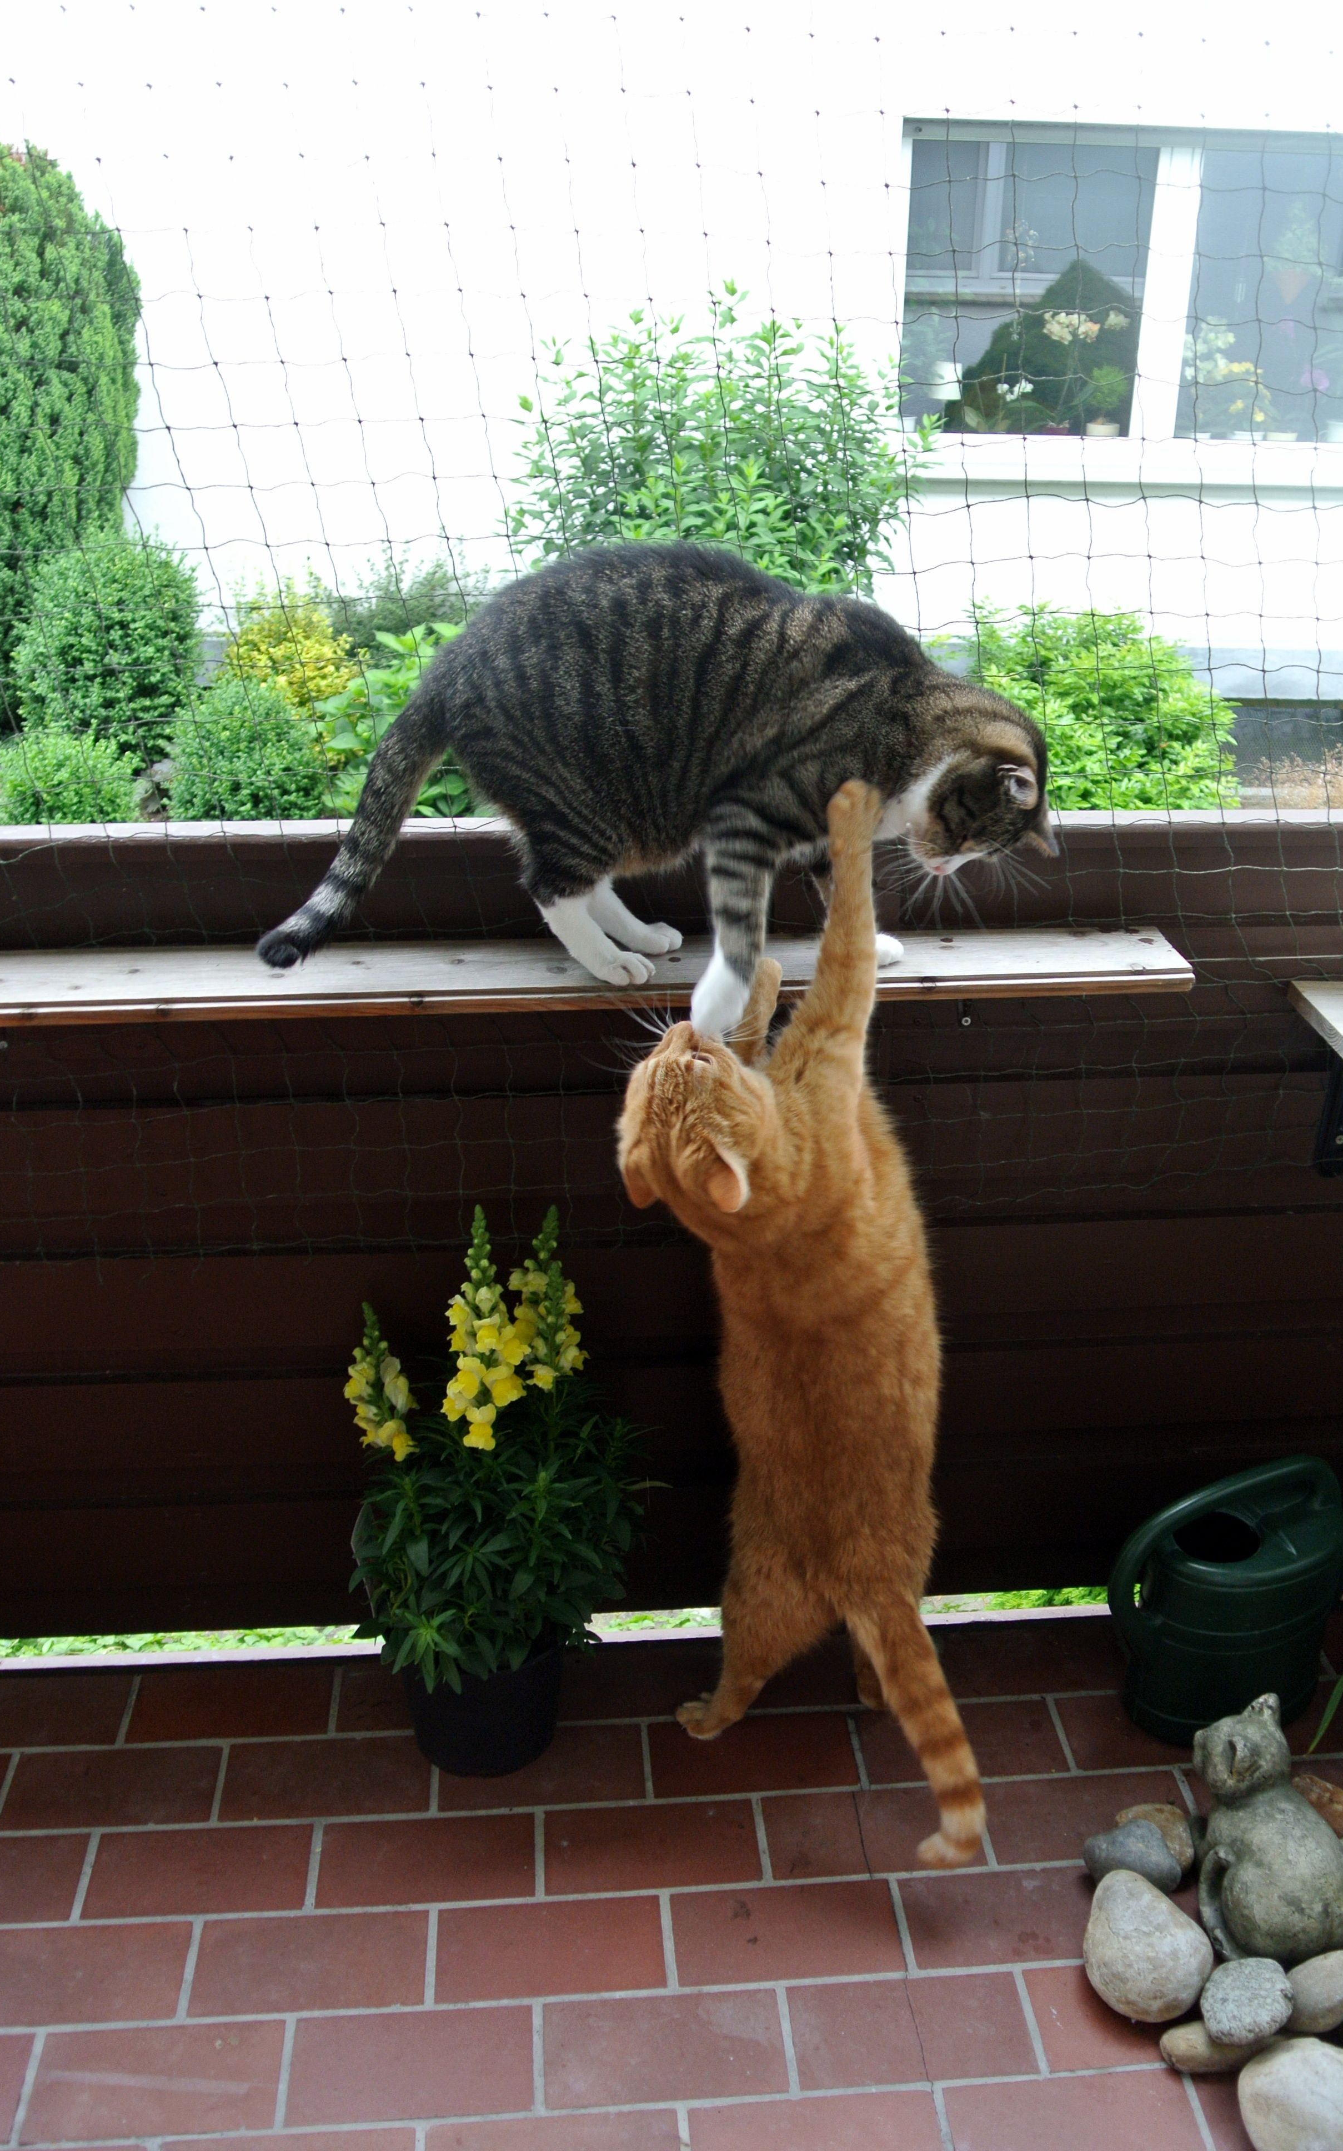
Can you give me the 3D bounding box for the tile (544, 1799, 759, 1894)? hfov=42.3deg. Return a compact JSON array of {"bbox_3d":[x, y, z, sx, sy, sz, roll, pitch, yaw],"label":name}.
[{"bbox_3d":[-0.019,0.764,1.711,0.210,0.012,0.098,-2,25,-4],"label":"tile"}]

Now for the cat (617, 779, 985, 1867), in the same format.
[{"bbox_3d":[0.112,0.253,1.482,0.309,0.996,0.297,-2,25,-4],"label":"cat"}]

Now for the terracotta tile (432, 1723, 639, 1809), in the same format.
[{"bbox_3d":[-0.132,0.722,1.801,0.210,0.012,0.098,-2,25,-4],"label":"terracotta tile"}]

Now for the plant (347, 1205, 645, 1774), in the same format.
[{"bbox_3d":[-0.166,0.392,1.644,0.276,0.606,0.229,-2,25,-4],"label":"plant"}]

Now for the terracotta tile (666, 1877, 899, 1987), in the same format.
[{"bbox_3d":[0.107,0.805,1.623,0.210,0.012,0.098,-2,25,-4],"label":"terracotta tile"}]

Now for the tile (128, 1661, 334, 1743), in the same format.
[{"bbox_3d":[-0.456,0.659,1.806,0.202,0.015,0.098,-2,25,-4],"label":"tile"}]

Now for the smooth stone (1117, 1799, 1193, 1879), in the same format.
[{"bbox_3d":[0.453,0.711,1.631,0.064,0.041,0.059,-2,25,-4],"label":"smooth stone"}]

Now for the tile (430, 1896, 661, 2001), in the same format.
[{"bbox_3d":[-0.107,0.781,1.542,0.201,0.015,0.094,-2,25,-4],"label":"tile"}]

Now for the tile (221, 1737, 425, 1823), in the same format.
[{"bbox_3d":[-0.350,0.730,1.787,0.210,0.012,0.098,-2,25,-4],"label":"tile"}]

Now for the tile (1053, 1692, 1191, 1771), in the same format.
[{"bbox_3d":[0.522,0.699,1.842,0.210,0.012,0.098,-2,25,-4],"label":"tile"}]

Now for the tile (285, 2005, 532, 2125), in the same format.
[{"bbox_3d":[-0.225,0.863,1.505,0.210,0.012,0.098,-2,25,-4],"label":"tile"}]

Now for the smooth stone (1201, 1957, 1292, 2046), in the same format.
[{"bbox_3d":[0.495,0.797,1.494,0.082,0.065,0.070,-2,25,-4],"label":"smooth stone"}]

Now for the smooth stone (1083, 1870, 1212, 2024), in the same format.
[{"bbox_3d":[0.489,0.883,1.765,0.130,0.105,0.165,-4,26,-9],"label":"smooth stone"}]

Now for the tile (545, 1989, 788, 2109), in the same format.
[{"bbox_3d":[-0.007,0.855,1.519,0.210,0.012,0.098,-2,25,-4],"label":"tile"}]

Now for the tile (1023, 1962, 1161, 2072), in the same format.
[{"bbox_3d":[0.430,0.840,1.546,0.210,0.012,0.098,-2,25,-4],"label":"tile"}]

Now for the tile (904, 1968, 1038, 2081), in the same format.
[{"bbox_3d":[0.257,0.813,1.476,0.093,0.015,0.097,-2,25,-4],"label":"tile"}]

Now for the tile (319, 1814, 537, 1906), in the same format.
[{"bbox_3d":[-0.237,0.772,1.698,0.210,0.012,0.098,-2,25,-4],"label":"tile"}]

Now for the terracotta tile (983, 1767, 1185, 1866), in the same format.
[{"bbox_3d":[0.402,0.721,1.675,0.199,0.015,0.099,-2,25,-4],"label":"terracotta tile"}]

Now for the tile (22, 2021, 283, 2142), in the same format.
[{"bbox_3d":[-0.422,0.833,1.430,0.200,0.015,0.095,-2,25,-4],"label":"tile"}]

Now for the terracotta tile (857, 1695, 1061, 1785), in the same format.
[{"bbox_3d":[0.345,0.801,2.071,0.240,0.014,0.115,-2,26,-4],"label":"terracotta tile"}]

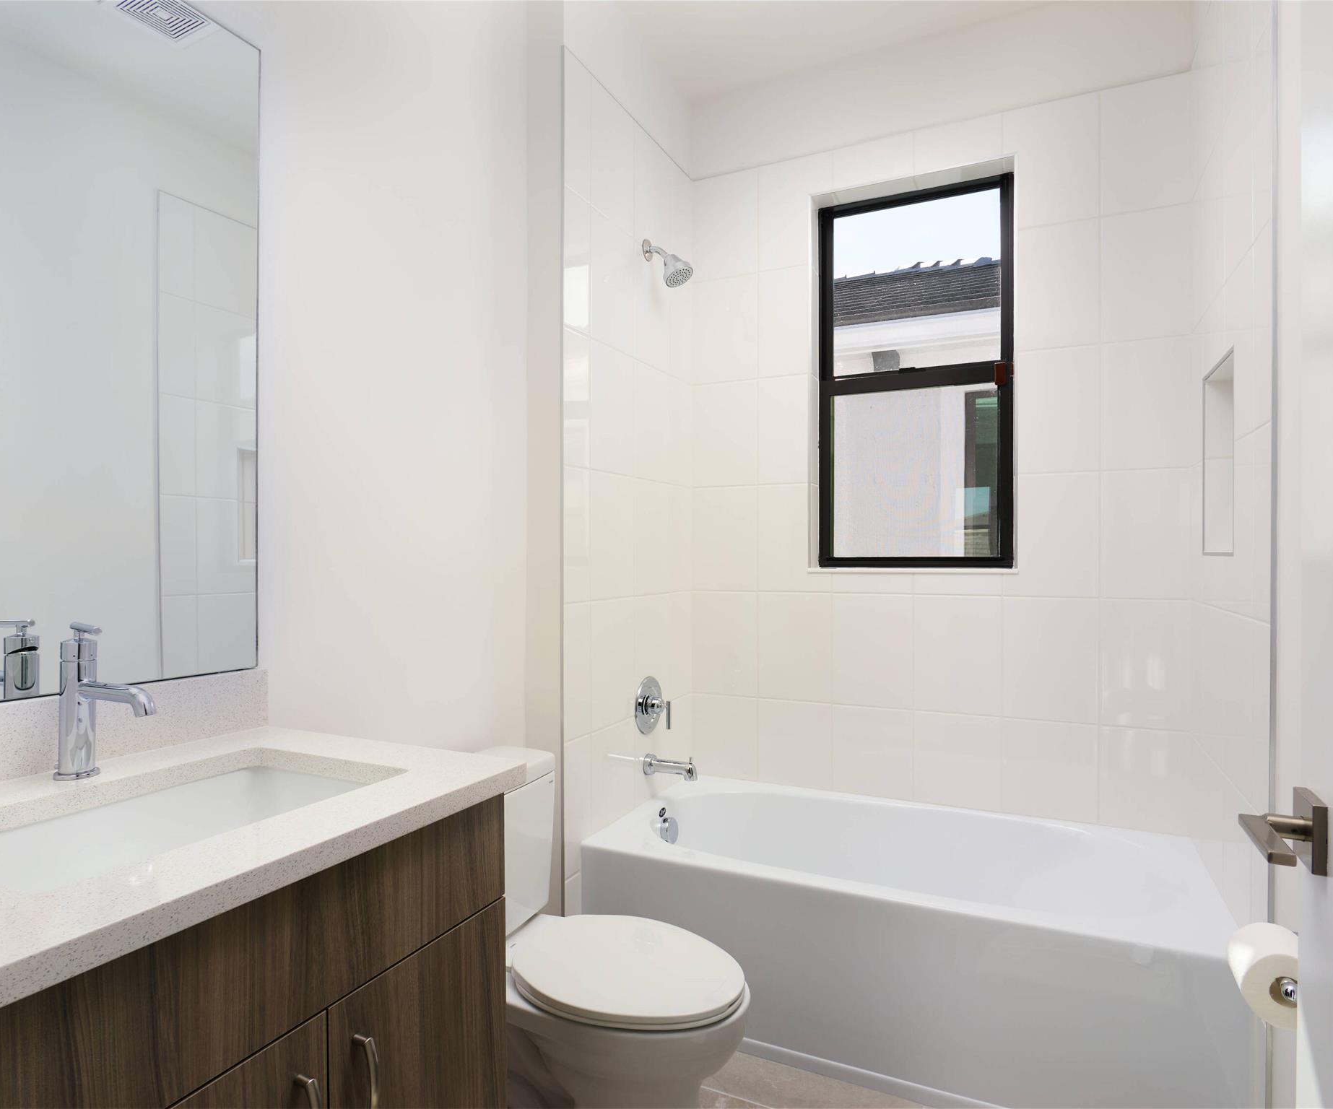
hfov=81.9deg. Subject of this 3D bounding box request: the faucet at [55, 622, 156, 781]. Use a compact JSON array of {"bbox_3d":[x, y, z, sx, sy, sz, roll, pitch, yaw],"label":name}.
[{"bbox_3d":[-0.743,0.196,1.016,0.189,0.207,0.066,0,0,26],"label":"faucet"}]

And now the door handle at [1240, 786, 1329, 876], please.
[{"bbox_3d":[0.598,0.274,0.740,0.066,0.068,0.148,0,0,26],"label":"door handle"}]

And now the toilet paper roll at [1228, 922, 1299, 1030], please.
[{"bbox_3d":[0.901,0.614,1.125,0.107,0.107,0.102,0,0,26],"label":"toilet paper roll"}]

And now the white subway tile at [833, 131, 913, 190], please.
[{"bbox_3d":[0.656,-1.247,2.448,0.253,0.134,0.010,0,0,25],"label":"white subway tile"}]

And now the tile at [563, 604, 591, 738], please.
[{"bbox_3d":[-0.238,0.308,2.042,0.010,0.360,0.127,0,0,25],"label":"tile"}]

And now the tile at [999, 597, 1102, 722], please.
[{"bbox_3d":[1.114,0.307,2.235,0.253,0.360,0.010,0,0,25],"label":"tile"}]

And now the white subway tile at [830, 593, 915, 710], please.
[{"bbox_3d":[0.664,0.309,2.480,0.256,0.364,0.010,0,0,26],"label":"white subway tile"}]

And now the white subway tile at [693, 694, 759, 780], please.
[{"bbox_3d":[0.207,0.633,2.699,0.246,0.284,0.010,0,0,26],"label":"white subway tile"}]

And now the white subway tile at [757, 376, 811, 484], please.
[{"bbox_3d":[0.396,-0.414,2.575,0.182,0.360,0.010,0,0,25],"label":"white subway tile"}]

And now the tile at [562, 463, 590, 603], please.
[{"bbox_3d":[-0.238,-0.052,2.041,0.010,0.360,0.127,0,0,25],"label":"tile"}]

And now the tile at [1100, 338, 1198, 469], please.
[{"bbox_3d":[1.336,-0.419,2.149,0.215,0.362,0.010,0,0,26],"label":"tile"}]

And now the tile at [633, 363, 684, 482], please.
[{"bbox_3d":[-0.020,-0.415,2.496,0.010,0.361,0.376,0,0,26],"label":"tile"}]

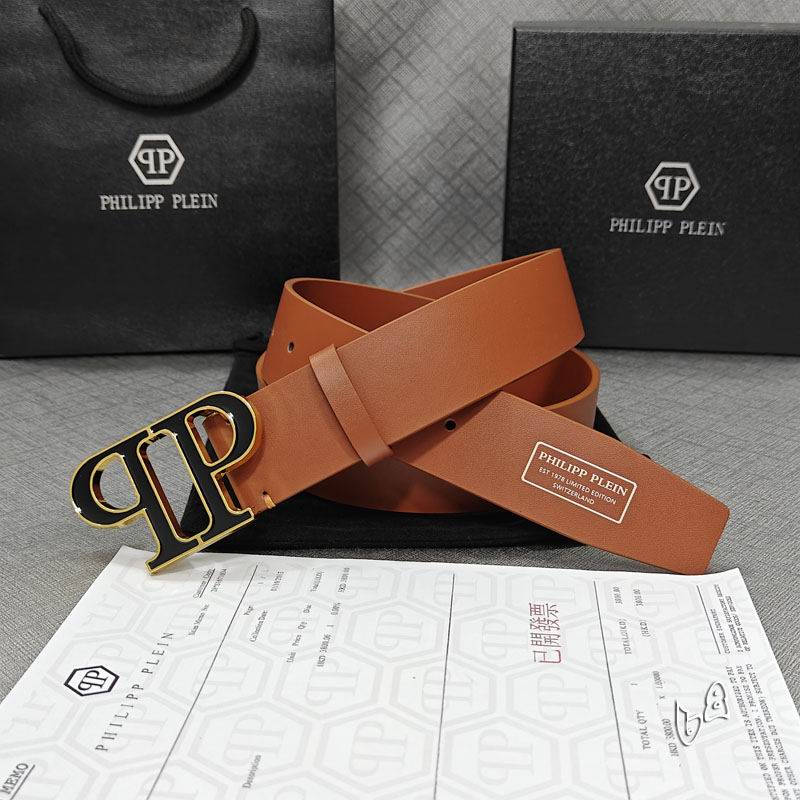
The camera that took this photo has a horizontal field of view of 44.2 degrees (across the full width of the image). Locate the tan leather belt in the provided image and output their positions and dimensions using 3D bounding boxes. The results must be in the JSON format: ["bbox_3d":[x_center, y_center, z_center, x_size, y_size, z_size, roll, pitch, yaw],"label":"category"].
[{"bbox_3d":[0.000,-0.006,0.374,0.221,0.083,0.145,0,20,0],"label":"tan leather belt"}]

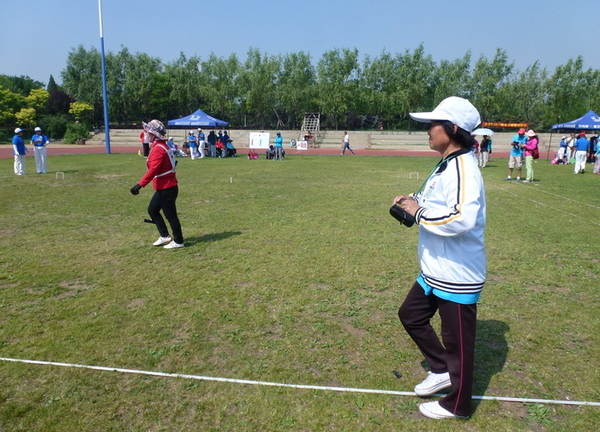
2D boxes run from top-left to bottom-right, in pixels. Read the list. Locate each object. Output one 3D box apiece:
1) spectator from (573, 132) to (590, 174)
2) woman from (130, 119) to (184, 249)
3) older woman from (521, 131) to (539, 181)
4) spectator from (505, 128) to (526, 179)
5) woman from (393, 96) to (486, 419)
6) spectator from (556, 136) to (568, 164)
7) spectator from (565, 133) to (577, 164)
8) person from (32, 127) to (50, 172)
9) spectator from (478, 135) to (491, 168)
[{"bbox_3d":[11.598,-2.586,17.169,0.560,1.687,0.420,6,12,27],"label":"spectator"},{"bbox_3d":[-1.842,-0.394,5.321,0.600,1.634,0.500,0,11,-5],"label":"woman"},{"bbox_3d":[7.557,-1.968,13.699,0.500,1.687,0.480,5,12,22],"label":"older woman"},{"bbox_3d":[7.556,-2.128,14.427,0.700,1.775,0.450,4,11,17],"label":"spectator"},{"bbox_3d":[0.691,0.254,2.076,0.510,1.641,0.490,2,11,10],"label":"woman"},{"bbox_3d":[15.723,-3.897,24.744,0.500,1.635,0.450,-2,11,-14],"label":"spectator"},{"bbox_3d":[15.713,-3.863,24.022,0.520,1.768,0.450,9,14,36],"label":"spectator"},{"bbox_3d":[-9.481,-2.392,15.200,0.660,1.676,0.400,-4,12,-20],"label":"person"},{"bbox_3d":[9.194,-3.227,20.754,0.480,1.569,0.340,5,12,20],"label":"spectator"}]

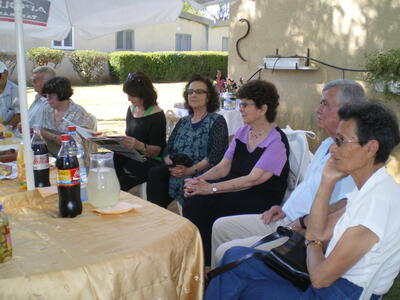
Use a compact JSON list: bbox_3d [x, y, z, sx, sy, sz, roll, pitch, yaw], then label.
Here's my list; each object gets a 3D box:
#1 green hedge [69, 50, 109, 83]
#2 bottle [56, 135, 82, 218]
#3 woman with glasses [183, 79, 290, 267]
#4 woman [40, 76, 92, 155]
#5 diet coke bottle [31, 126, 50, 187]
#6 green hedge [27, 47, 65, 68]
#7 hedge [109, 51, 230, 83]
[{"bbox_3d":[-4.192,-3.053,16.231,1.400,1.220,1.100,-4,13,-18],"label":"green hedge"},{"bbox_3d":[-0.528,0.103,1.764,0.091,0.330,0.091,-1,13,-6],"label":"bottle"},{"bbox_3d":[0.210,0.203,2.576,0.740,1.200,0.500,-5,14,-21],"label":"woman with glasses"},{"bbox_3d":[-1.210,-0.050,3.801,0.500,1.160,0.700,11,17,42],"label":"woman"},{"bbox_3d":[-0.782,0.056,2.134,0.090,0.325,0.090,-1,13,-6],"label":"diet coke bottle"},{"bbox_3d":[-5.644,-3.014,15.918,1.300,1.340,1.100,-4,13,-18],"label":"green hedge"},{"bbox_3d":[-1.068,-3.295,17.332,4.700,1.220,1.200,-4,13,-18],"label":"hedge"}]

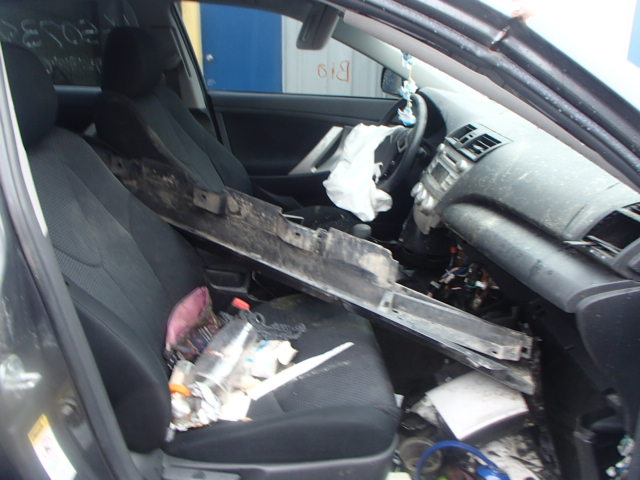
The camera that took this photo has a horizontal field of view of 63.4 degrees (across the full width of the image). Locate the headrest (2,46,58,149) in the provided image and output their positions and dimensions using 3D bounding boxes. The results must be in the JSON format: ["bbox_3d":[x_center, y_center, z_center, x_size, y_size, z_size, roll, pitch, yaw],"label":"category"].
[{"bbox_3d":[-0.559,-0.260,0.928,0.125,0.205,0.260,-3,20,-8],"label":"headrest"}]

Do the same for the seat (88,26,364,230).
[{"bbox_3d":[-0.261,-0.244,1.774,0.820,0.905,0.520,-3,20,-8],"label":"seat"}]

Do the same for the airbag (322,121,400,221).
[{"bbox_3d":[0.154,-0.234,1.808,0.270,0.345,0.340,-3,20,-8],"label":"airbag"}]

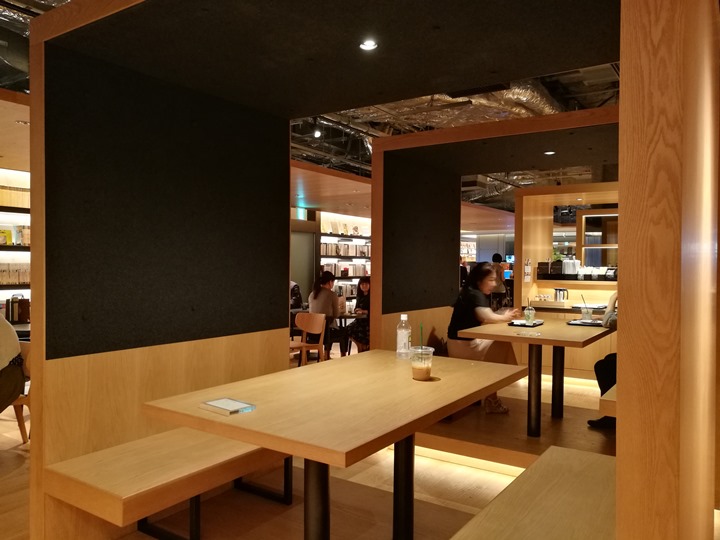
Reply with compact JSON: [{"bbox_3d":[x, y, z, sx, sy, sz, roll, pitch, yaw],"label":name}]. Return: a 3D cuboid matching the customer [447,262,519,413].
[{"bbox_3d":[1.007,0.534,4.561,0.660,1.190,0.480,1,1,34],"label":"customer"}]

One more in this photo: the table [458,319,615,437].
[{"bbox_3d":[1.364,0.777,4.103,0.805,0.720,1.390,1,1,34],"label":"table"}]

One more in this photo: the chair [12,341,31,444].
[{"bbox_3d":[-2.605,0.923,3.961,0.520,0.790,0.490,0,1,-44],"label":"chair"}]

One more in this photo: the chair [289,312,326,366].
[{"bbox_3d":[-0.745,0.901,6.541,0.520,0.790,0.490,0,1,-44],"label":"chair"}]

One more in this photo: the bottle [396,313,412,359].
[{"bbox_3d":[0.218,0.323,2.743,0.068,0.211,0.068,1,1,34],"label":"bottle"}]

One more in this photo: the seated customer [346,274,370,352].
[{"bbox_3d":[0.026,0.682,7.228,0.470,1.220,0.720,1,1,34],"label":"seated customer"}]

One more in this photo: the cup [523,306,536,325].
[{"bbox_3d":[1.266,0.334,4.179,0.090,0.134,0.090,1,1,34],"label":"cup"}]

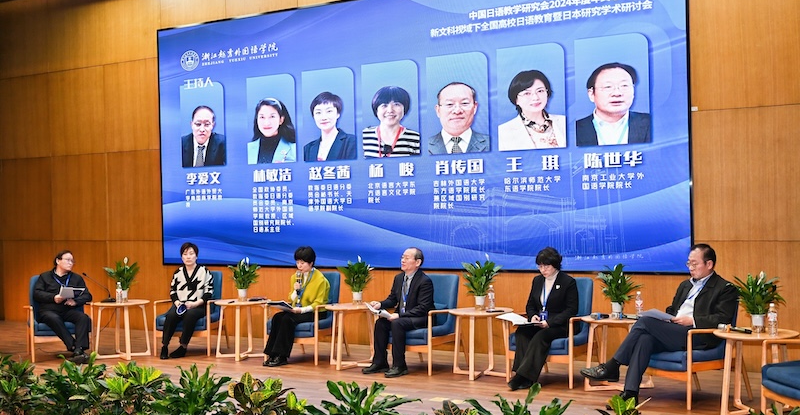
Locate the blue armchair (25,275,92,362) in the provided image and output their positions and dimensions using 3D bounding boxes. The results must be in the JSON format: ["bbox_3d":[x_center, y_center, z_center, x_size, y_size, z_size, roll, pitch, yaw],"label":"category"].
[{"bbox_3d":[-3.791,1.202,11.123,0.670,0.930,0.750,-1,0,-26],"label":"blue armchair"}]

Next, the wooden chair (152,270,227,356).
[{"bbox_3d":[-2.327,1.184,11.273,0.675,0.895,0.720,-1,0,11],"label":"wooden chair"}]

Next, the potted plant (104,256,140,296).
[{"bbox_3d":[-3.089,0.800,11.129,0.401,0.497,0.381,-1,0,0],"label":"potted plant"}]

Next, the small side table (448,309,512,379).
[{"bbox_3d":[0.761,1.253,9.233,0.620,0.585,0.620,-1,0,0],"label":"small side table"}]

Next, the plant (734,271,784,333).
[{"bbox_3d":[2.660,0.695,7.376,0.384,0.447,0.364,-1,0,0],"label":"plant"}]

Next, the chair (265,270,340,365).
[{"bbox_3d":[-0.964,1.153,10.546,0.675,0.895,0.720,-1,0,28],"label":"chair"}]

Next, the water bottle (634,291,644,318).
[{"bbox_3d":[1.997,0.818,8.324,0.066,0.233,0.066,-1,0,0],"label":"water bottle"}]

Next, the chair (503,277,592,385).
[{"bbox_3d":[1.389,1.087,8.863,0.660,0.890,0.690,-1,0,38],"label":"chair"}]

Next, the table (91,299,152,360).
[{"bbox_3d":[-3.036,1.336,10.961,0.620,0.585,0.620,-1,0,0],"label":"table"}]

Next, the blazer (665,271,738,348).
[{"bbox_3d":[2.350,0.790,7.909,0.430,0.600,0.520,-1,0,-30],"label":"blazer"}]

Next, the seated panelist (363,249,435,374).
[{"bbox_3d":[0.005,0.983,9.614,0.560,1.190,0.780,-1,0,44],"label":"seated panelist"}]

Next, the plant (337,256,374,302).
[{"bbox_3d":[-0.453,0.735,10.147,0.350,0.494,0.339,-1,0,0],"label":"plant"}]

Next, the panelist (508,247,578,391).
[{"bbox_3d":[1.262,0.950,8.727,0.540,1.200,0.800,-1,0,36],"label":"panelist"}]

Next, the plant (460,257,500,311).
[{"bbox_3d":[0.765,0.699,9.377,0.373,0.516,0.361,-1,0,0],"label":"plant"}]

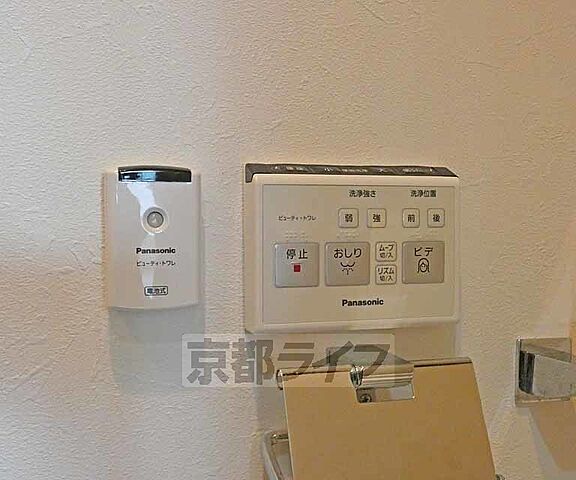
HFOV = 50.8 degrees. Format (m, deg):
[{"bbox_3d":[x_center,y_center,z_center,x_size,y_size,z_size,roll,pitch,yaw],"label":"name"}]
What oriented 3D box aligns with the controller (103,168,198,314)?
[{"bbox_3d":[-0.095,-0.002,0.428,0.064,0.098,0.025,-1,4,-10],"label":"controller"}]

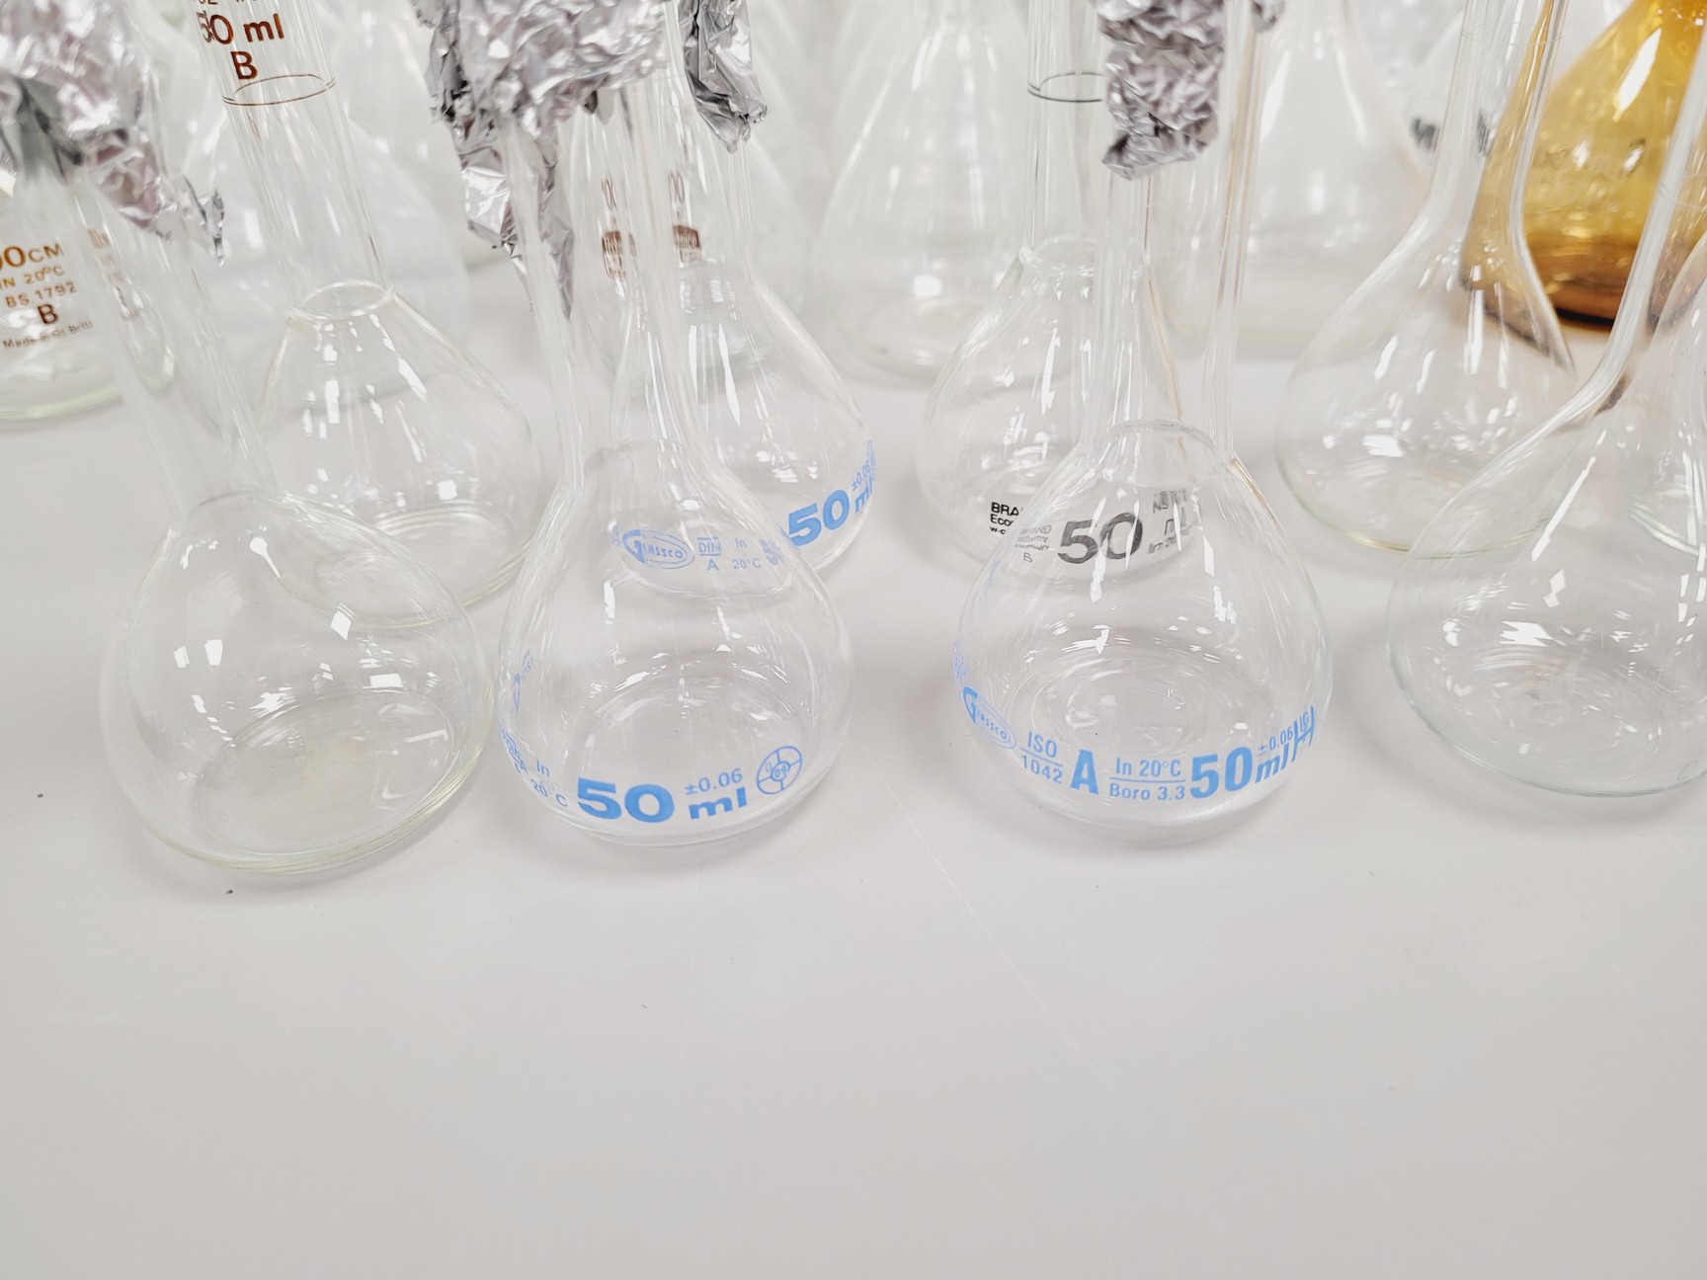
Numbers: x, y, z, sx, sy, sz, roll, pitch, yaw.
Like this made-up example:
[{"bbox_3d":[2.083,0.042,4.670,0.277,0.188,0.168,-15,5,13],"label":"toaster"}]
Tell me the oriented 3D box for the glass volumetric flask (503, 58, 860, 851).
[{"bbox_3d":[-0.028,-0.038,0.144,0.049,0.133,0.049,-5,37,0],"label":"glass volumetric flask"}]

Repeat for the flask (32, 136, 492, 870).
[{"bbox_3d":[-0.078,-0.034,0.144,0.050,0.133,0.050,-5,37,0],"label":"flask"}]

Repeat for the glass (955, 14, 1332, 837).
[{"bbox_3d":[0.035,-0.039,0.139,0.049,0.133,0.049,-5,37,0],"label":"glass"}]

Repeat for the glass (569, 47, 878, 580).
[{"bbox_3d":[-0.024,-0.073,0.190,0.048,0.133,0.048,-5,37,0],"label":"glass"}]

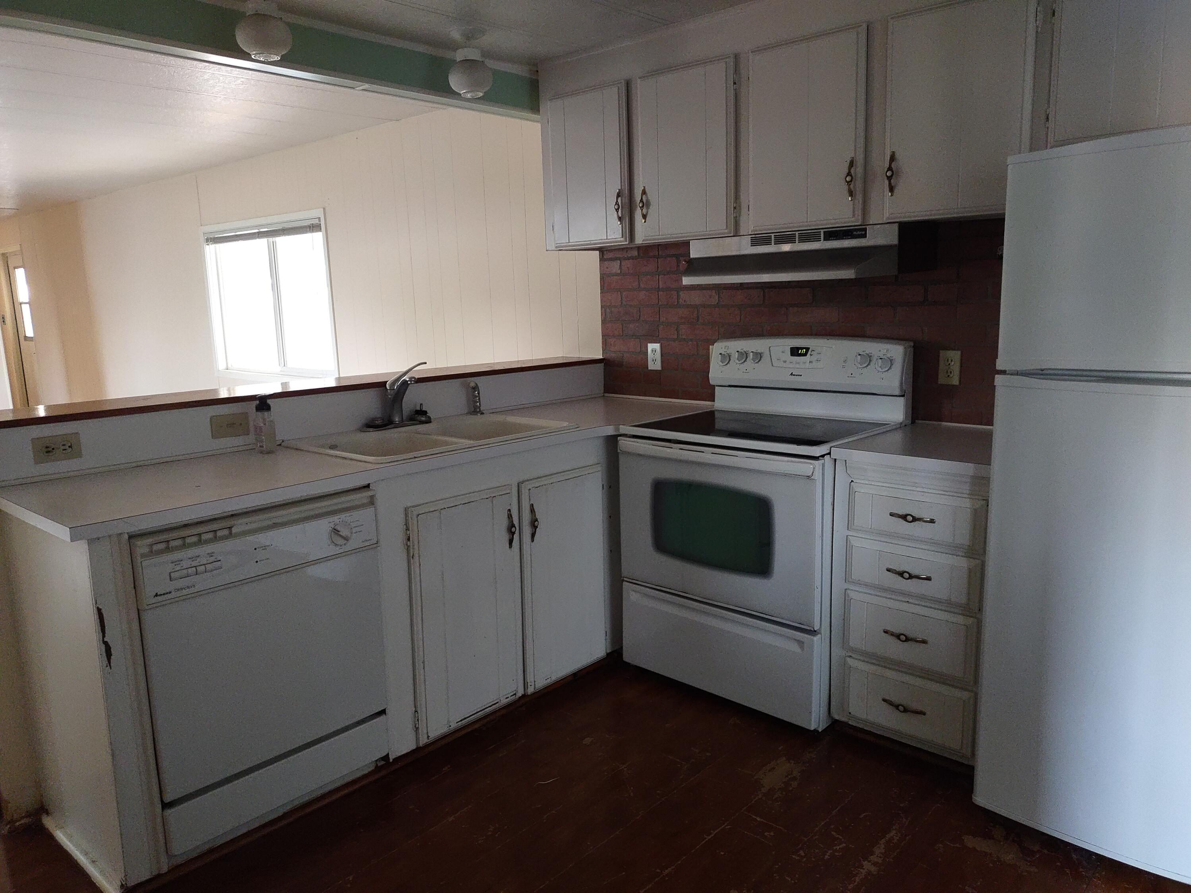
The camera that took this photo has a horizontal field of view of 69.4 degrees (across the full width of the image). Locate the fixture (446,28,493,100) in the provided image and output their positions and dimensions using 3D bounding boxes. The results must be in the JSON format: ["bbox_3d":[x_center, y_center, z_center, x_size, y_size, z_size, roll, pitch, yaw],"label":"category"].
[{"bbox_3d":[-0.438,-1.338,3.008,0.153,0.228,0.153,-1,10,0],"label":"fixture"}]

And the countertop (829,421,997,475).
[{"bbox_3d":[1.052,0.001,2.526,0.465,0.035,0.608,8,14,42],"label":"countertop"}]

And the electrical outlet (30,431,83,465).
[{"bbox_3d":[-1.407,0.006,2.252,0.009,0.069,0.112,8,14,42],"label":"electrical outlet"}]

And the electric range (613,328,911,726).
[{"bbox_3d":[0.578,0.232,2.958,0.762,1.173,0.670,8,14,42],"label":"electric range"}]

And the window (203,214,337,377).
[{"bbox_3d":[-2.241,-0.992,5.883,1.730,1.090,0.100,8,14,42],"label":"window"}]

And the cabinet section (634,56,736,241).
[{"bbox_3d":[0.405,-1.055,3.156,0.440,0.585,0.332,8,14,42],"label":"cabinet section"}]

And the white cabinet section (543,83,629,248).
[{"bbox_3d":[0.062,-1.100,3.465,0.453,0.587,0.332,8,14,42],"label":"white cabinet section"}]

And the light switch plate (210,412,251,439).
[{"bbox_3d":[-1.126,-0.063,2.656,0.010,0.070,0.116,8,13,42],"label":"light switch plate"}]

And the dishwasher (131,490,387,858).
[{"bbox_3d":[-1.008,0.521,2.364,0.575,0.820,0.610,8,14,42],"label":"dishwasher"}]

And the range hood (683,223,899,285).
[{"bbox_3d":[0.673,-0.631,2.882,0.762,0.160,0.428,8,14,42],"label":"range hood"}]

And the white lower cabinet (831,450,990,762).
[{"bbox_3d":[1.067,0.418,2.603,0.460,0.818,0.580,8,14,42],"label":"white lower cabinet"}]

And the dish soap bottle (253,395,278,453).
[{"bbox_3d":[-0.998,-0.069,2.585,0.066,0.172,0.062,0,10,6],"label":"dish soap bottle"}]

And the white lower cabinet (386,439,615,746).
[{"bbox_3d":[-0.468,0.403,2.933,0.560,0.820,0.985,8,14,42],"label":"white lower cabinet"}]

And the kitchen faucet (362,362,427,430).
[{"bbox_3d":[-0.628,-0.170,2.900,0.210,0.227,0.245,8,14,42],"label":"kitchen faucet"}]

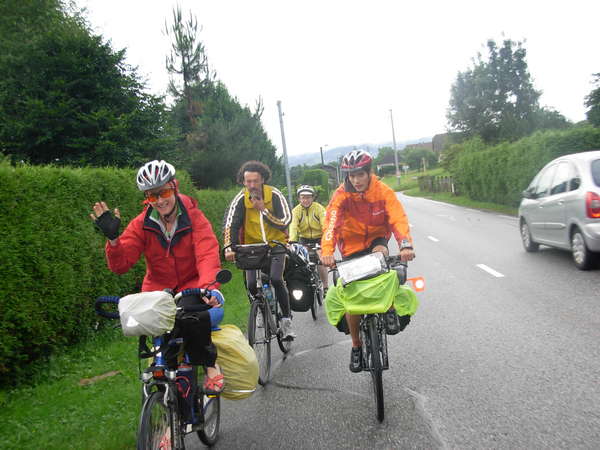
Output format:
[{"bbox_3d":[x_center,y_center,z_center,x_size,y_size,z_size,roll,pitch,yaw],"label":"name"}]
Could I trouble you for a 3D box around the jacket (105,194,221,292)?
[{"bbox_3d":[-0.729,0.110,3.520,0.560,0.550,0.500,-6,3,2],"label":"jacket"}]

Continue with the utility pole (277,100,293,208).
[{"bbox_3d":[-0.879,-3.932,42.140,0.240,8.000,0.240,-6,2,5],"label":"utility pole"}]

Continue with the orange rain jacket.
[{"bbox_3d":[0.464,-0.072,4.770,0.610,0.570,0.500,-6,2,6],"label":"orange rain jacket"}]

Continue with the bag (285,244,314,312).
[{"bbox_3d":[-0.034,0.547,6.341,0.210,0.520,0.330,-6,3,10],"label":"bag"}]

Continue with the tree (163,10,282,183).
[{"bbox_3d":[-3.296,-3.888,26.000,4.400,9.400,4.400,-6,2,5],"label":"tree"}]

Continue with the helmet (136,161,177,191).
[{"bbox_3d":[-0.802,-0.277,3.680,0.205,0.158,0.270,-12,12,1],"label":"helmet"}]

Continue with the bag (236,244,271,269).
[{"bbox_3d":[-0.387,0.265,5.370,0.260,0.200,0.180,-6,3,10],"label":"bag"}]

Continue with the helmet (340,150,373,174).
[{"bbox_3d":[0.399,-0.441,4.650,0.210,0.165,0.275,-5,10,17],"label":"helmet"}]

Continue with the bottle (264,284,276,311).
[{"bbox_3d":[-0.251,0.632,5.660,0.080,0.280,0.080,-6,43,10],"label":"bottle"}]

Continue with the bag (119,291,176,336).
[{"bbox_3d":[-0.688,0.400,2.980,0.230,0.178,0.185,-6,2,7],"label":"bag"}]

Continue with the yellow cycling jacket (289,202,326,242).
[{"bbox_3d":[0.102,-0.025,8.380,0.470,0.490,0.450,-6,3,3],"label":"yellow cycling jacket"}]

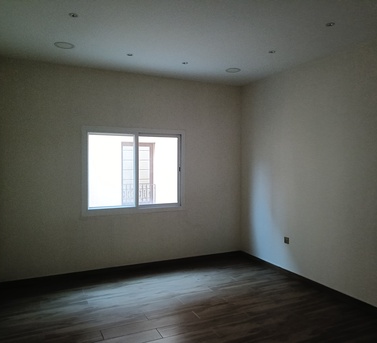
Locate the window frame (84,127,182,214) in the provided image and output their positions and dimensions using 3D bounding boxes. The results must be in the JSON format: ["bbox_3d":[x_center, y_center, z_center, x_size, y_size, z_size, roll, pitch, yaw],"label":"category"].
[{"bbox_3d":[-0.783,-0.009,5.014,1.600,1.285,0.100,0,2,-26],"label":"window frame"}]

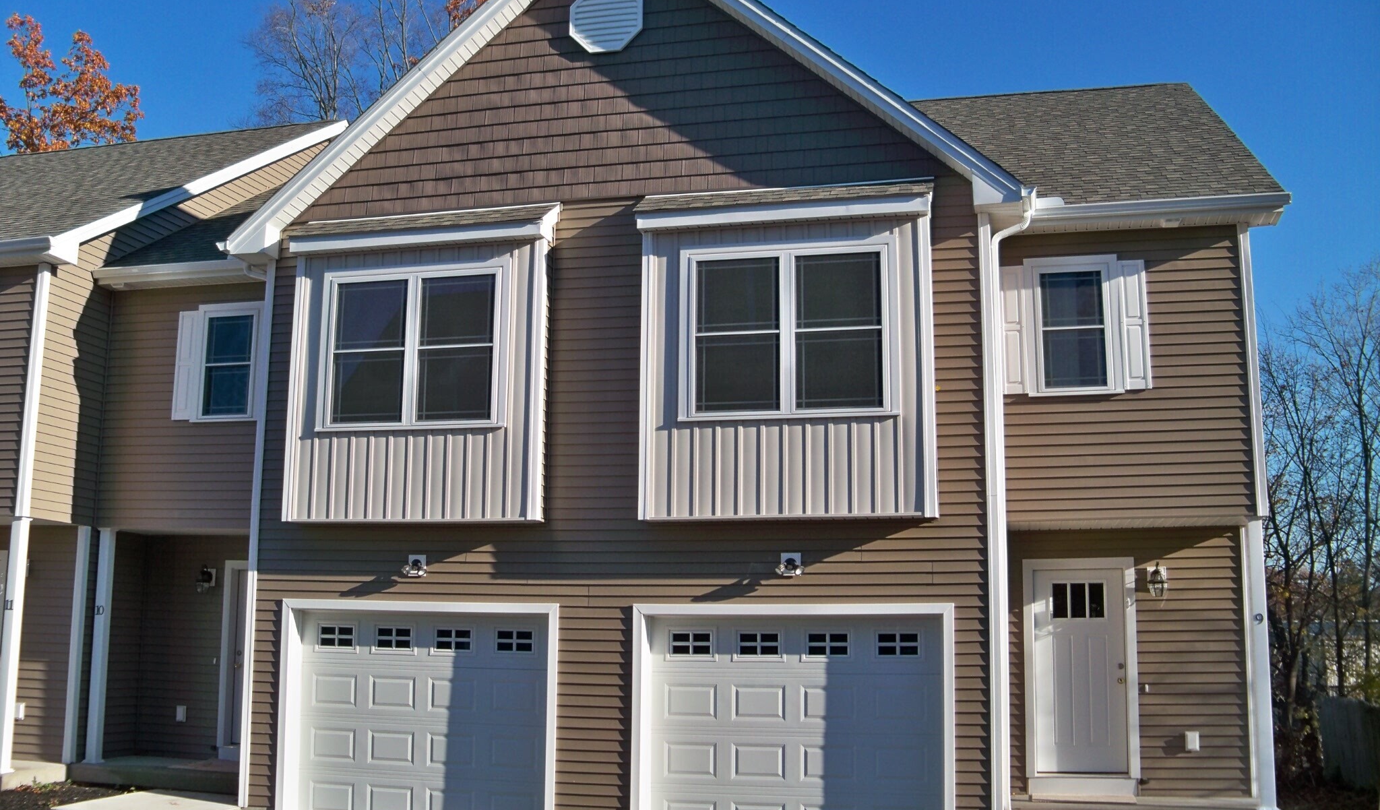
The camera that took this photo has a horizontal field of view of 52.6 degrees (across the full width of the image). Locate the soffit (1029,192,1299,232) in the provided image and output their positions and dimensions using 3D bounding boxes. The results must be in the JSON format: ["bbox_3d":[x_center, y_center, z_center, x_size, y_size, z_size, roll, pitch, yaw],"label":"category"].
[{"bbox_3d":[4.202,-1.753,12.512,2.250,0.130,0.135,-2,-9,14],"label":"soffit"}]

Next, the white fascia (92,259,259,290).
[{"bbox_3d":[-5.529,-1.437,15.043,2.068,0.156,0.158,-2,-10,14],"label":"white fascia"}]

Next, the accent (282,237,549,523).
[{"bbox_3d":[-2.618,-0.191,13.531,2.636,2.695,0.329,-2,-10,14],"label":"accent"}]

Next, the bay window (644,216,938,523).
[{"bbox_3d":[0.875,-0.305,12.667,2.673,2.707,0.330,-2,-10,14],"label":"bay window"}]

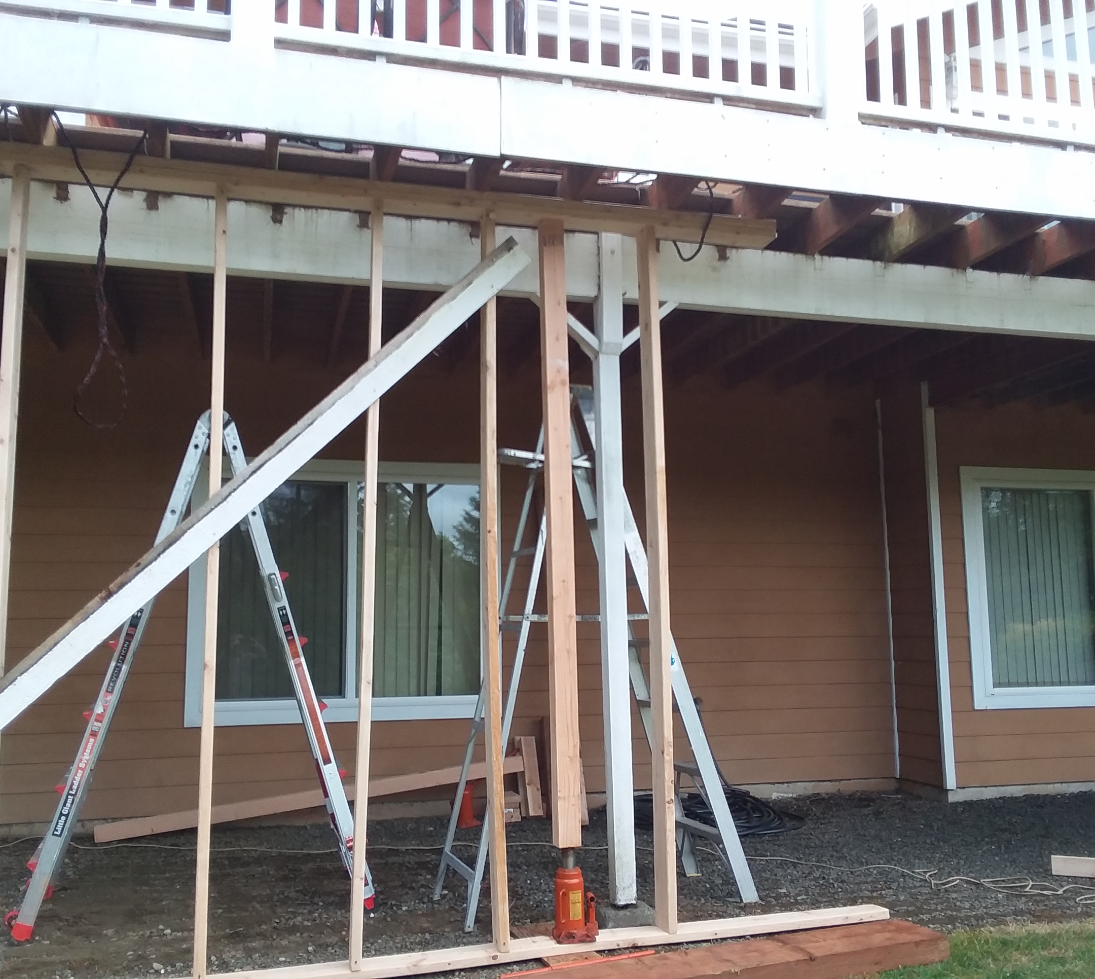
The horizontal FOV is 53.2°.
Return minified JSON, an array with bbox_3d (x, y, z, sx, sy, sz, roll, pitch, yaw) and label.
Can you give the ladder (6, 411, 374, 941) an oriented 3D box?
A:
[{"bbox_3d":[-1.581,0.769,5.055,1.462,2.205,0.705,1,-7,-17],"label":"ladder"}]

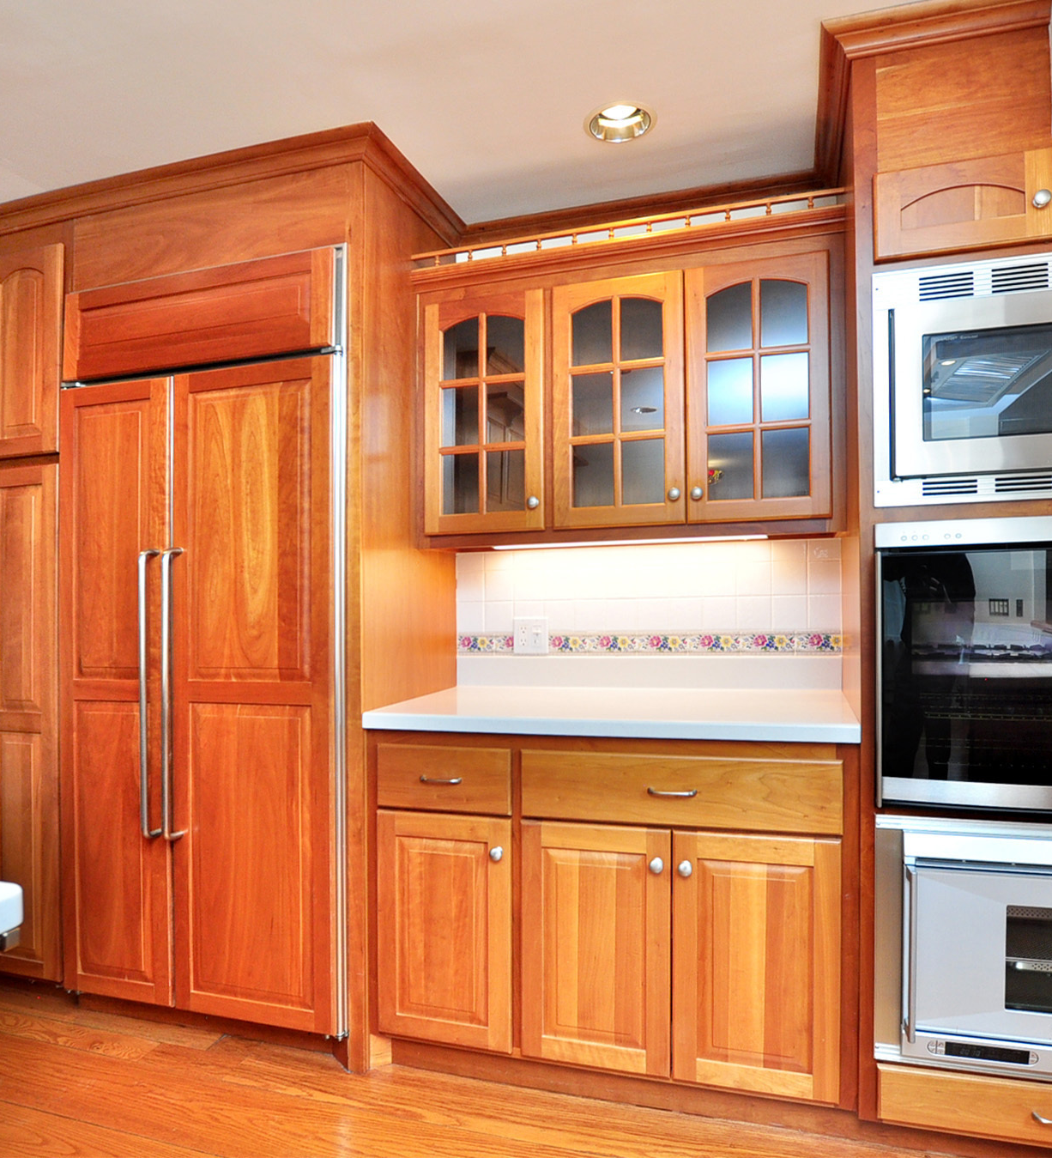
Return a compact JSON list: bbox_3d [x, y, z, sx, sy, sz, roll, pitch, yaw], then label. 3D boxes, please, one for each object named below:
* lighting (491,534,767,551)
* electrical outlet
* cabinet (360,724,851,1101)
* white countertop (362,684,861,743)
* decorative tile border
[{"bbox_3d":[0.274,-0.108,2.030,0.760,0.030,0.080,-1,-1,17],"label":"lighting"},{"bbox_3d":[0.015,0.185,2.383,0.120,0.124,0.014,-1,-1,17],"label":"electrical outlet"},{"bbox_3d":[0.245,0.786,2.011,1.179,0.818,0.575,-1,-1,17],"label":"cabinet"},{"bbox_3d":[0.232,0.357,2.012,1.191,0.040,0.590,-1,-1,17],"label":"white countertop"},{"bbox_3d":[0.345,0.201,2.283,1.202,0.073,0.012,-1,-1,17],"label":"decorative tile border"}]

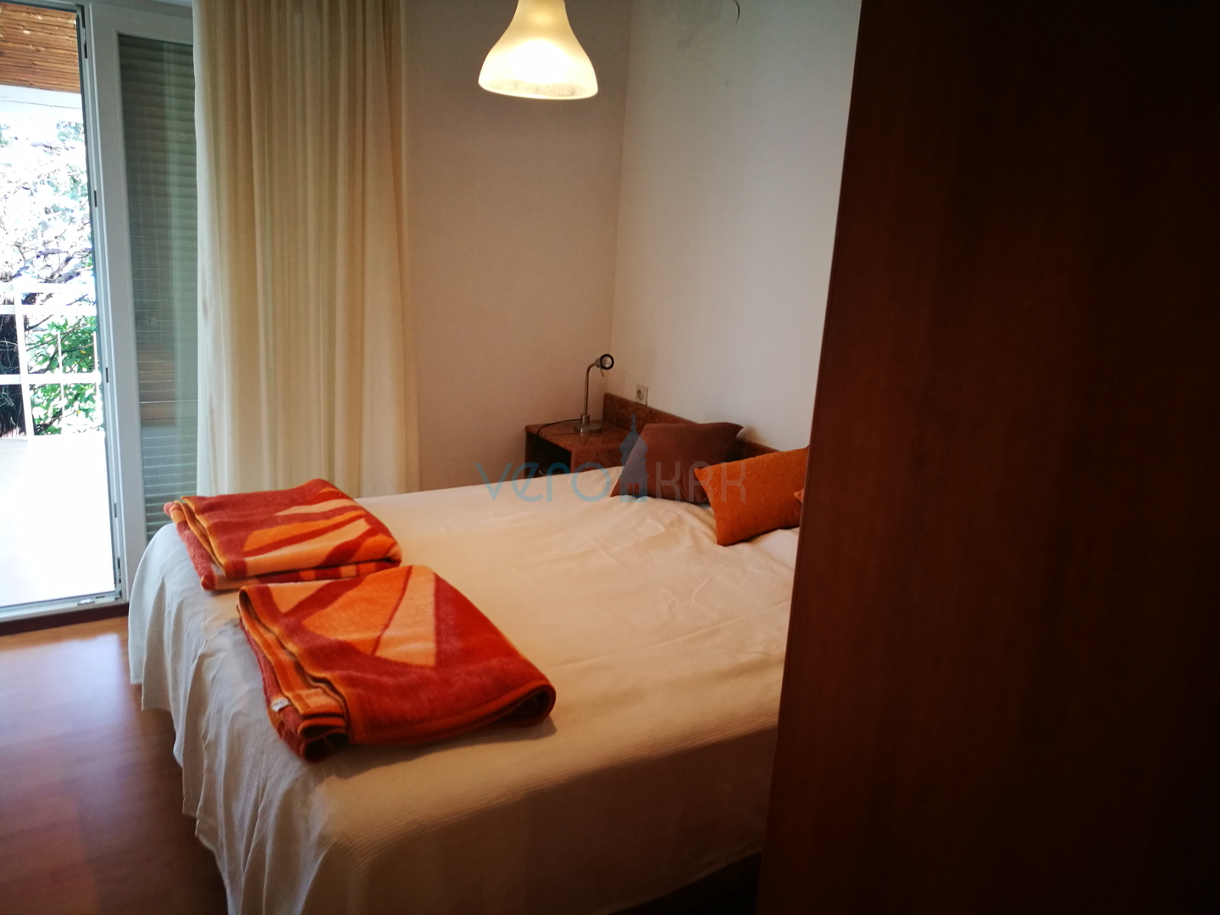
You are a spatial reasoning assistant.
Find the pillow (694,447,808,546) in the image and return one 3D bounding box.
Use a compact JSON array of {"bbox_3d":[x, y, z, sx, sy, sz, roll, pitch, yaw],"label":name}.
[{"bbox_3d":[0.514,0.114,3.142,0.400,0.125,0.365,-13,43,1],"label":"pillow"}]

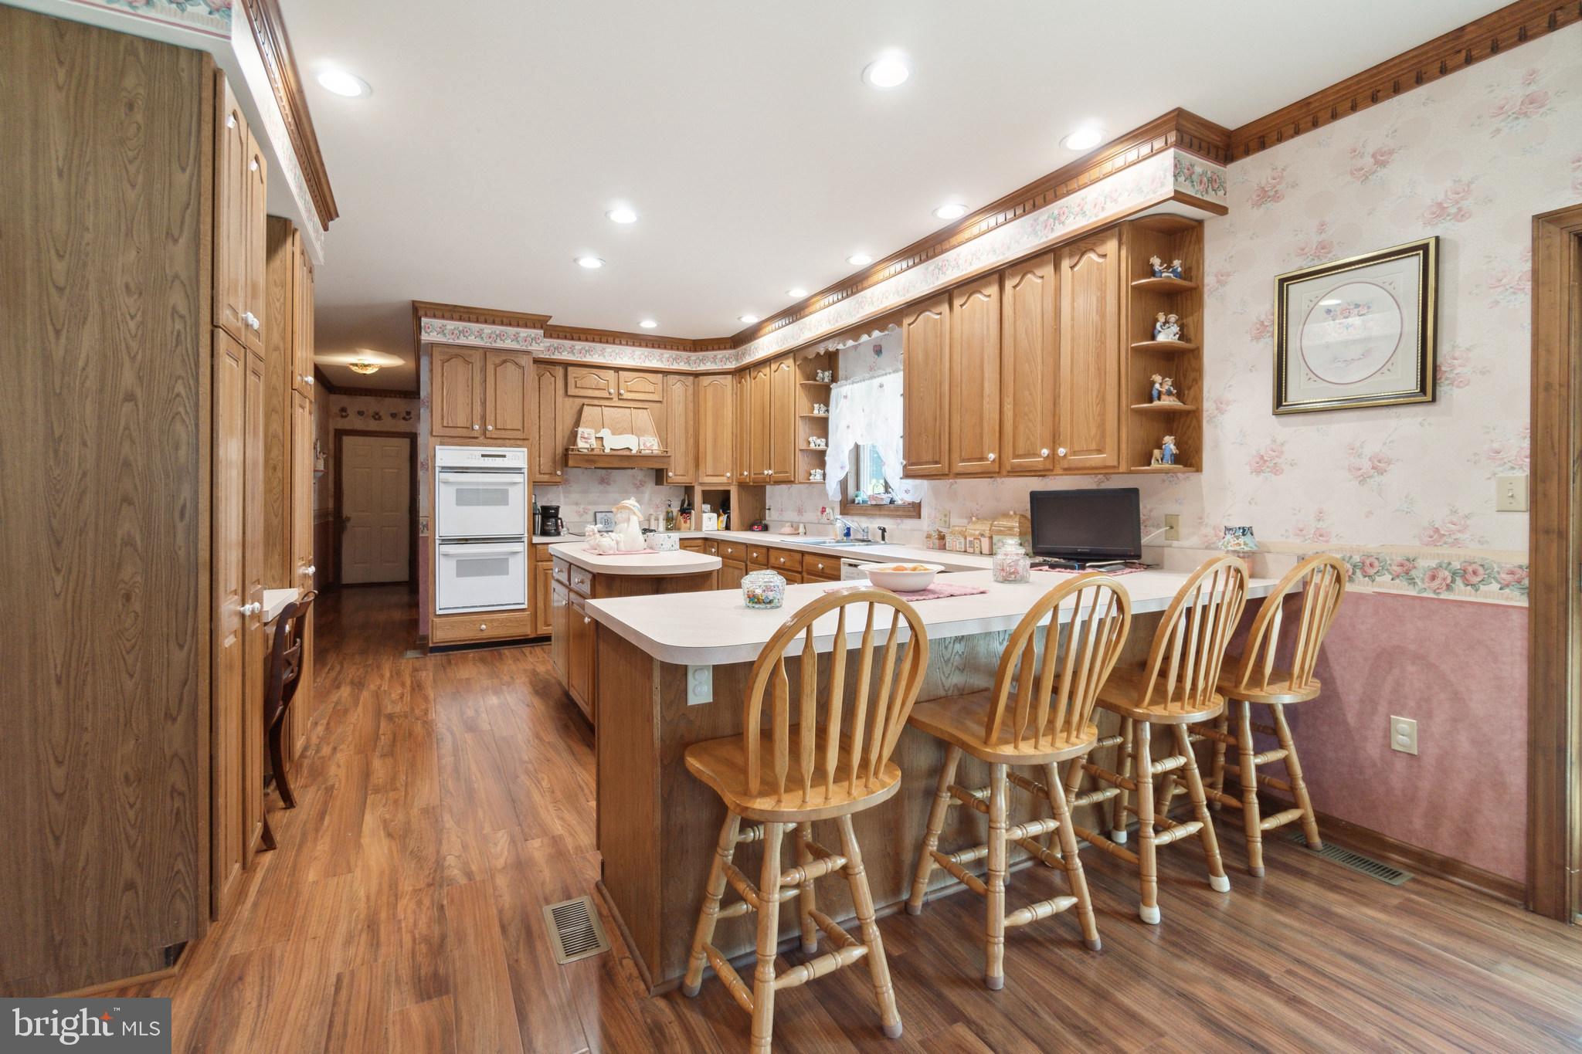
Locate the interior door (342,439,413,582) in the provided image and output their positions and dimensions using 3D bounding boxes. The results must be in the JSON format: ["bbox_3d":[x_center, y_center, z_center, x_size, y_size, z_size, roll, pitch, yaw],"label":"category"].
[{"bbox_3d":[-5.865,-0.202,9.322,0.820,2.050,0.050,-1,2,-29],"label":"interior door"}]

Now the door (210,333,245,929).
[{"bbox_3d":[-1.644,0.266,1.929,0.027,1.615,0.315,-1,2,-30],"label":"door"}]

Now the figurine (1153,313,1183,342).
[{"bbox_3d":[1.617,-0.857,2.829,0.100,0.125,0.060,0,1,-10],"label":"figurine"}]

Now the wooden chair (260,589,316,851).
[{"bbox_3d":[-2.100,0.720,2.440,0.520,0.880,0.460,-1,2,-29],"label":"wooden chair"}]

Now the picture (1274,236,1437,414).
[{"bbox_3d":[1.964,-0.682,2.319,0.030,0.530,0.465,-1,2,-29],"label":"picture"}]

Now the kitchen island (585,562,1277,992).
[{"bbox_3d":[0.625,0.683,2.358,2.483,0.914,0.850,-1,2,-30],"label":"kitchen island"}]

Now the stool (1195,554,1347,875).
[{"bbox_3d":[1.622,0.608,2.347,0.440,1.030,0.470,-1,2,-21],"label":"stool"}]

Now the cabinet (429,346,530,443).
[{"bbox_3d":[-2.565,-1.063,5.439,0.725,0.720,0.500,-1,2,-30],"label":"cabinet"}]

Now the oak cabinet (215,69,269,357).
[{"bbox_3d":[-1.916,-0.910,1.936,0.500,0.715,0.605,-1,2,-30],"label":"oak cabinet"}]

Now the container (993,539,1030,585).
[{"bbox_3d":[0.831,0.126,2.498,0.135,0.147,0.135,-1,2,-29],"label":"container"}]

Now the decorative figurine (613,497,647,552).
[{"bbox_3d":[-1.001,-0.019,4.123,0.180,0.330,0.165,-1,2,-41],"label":"decorative figurine"}]

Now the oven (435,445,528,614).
[{"bbox_3d":[-2.575,0.011,5.462,0.658,1.305,0.580,-1,2,-30],"label":"oven"}]

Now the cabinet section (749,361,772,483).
[{"bbox_3d":[-0.154,-0.926,6.031,0.310,1.070,0.410,-1,2,-30],"label":"cabinet section"}]

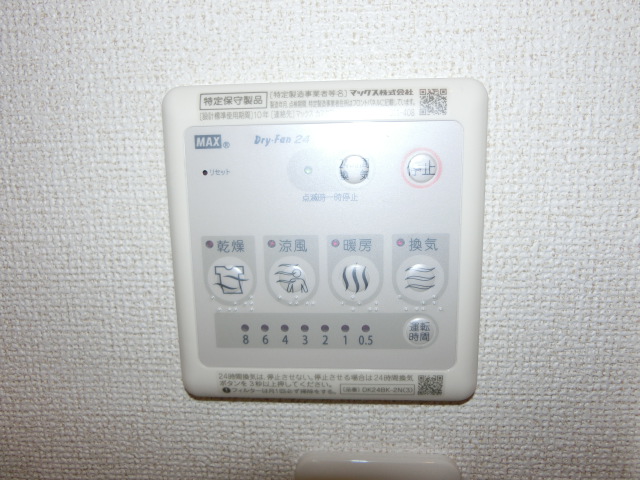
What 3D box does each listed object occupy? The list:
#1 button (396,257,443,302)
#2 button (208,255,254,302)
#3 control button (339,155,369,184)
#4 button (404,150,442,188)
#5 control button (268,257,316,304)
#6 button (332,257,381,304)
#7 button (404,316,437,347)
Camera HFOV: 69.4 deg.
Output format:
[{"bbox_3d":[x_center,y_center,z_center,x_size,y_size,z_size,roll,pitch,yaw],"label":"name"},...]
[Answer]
[{"bbox_3d":[0.037,0.015,0.169,0.018,0.018,0.003,0,10,4],"label":"button"},{"bbox_3d":[-0.034,0.015,0.174,0.018,0.018,0.003,0,10,4],"label":"button"},{"bbox_3d":[0.012,-0.025,0.164,0.011,0.011,0.003,0,10,4],"label":"control button"},{"bbox_3d":[0.036,-0.025,0.163,0.014,0.014,0.003,0,10,4],"label":"button"},{"bbox_3d":[-0.010,0.015,0.172,0.018,0.018,0.003,0,10,4],"label":"control button"},{"bbox_3d":[0.013,0.015,0.171,0.018,0.018,0.003,0,10,4],"label":"button"},{"bbox_3d":[0.038,0.034,0.173,0.012,0.012,0.003,0,10,4],"label":"button"}]

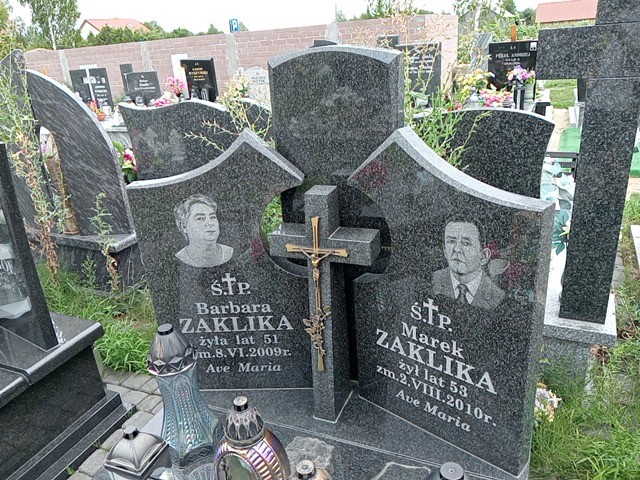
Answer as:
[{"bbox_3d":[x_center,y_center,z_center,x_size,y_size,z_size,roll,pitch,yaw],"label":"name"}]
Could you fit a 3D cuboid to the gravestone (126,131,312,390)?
[{"bbox_3d":[-0.277,0.093,1.593,0.511,0.846,0.066,-2,22,6],"label":"gravestone"}]

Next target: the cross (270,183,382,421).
[{"bbox_3d":[0.018,0.197,1.488,0.300,0.685,0.146,5,24,24],"label":"cross"}]

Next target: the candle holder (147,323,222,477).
[{"bbox_3d":[-0.385,0.412,1.426,0.169,0.396,0.162,-12,23,-18],"label":"candle holder"}]

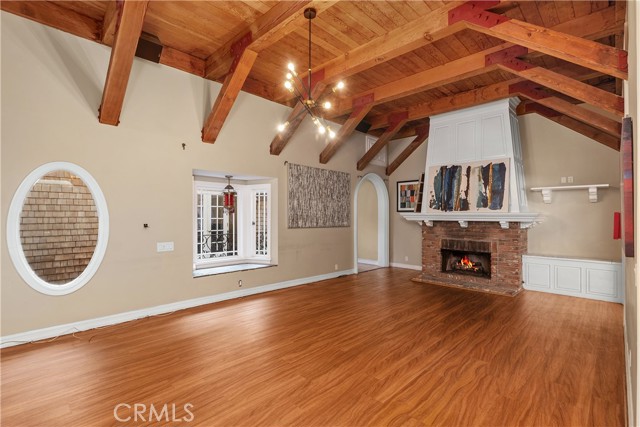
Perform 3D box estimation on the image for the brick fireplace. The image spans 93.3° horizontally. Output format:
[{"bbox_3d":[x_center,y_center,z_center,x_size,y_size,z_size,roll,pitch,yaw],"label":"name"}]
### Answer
[{"bbox_3d":[2.919,0.761,5.962,1.825,1.208,1.182,0,-1,45],"label":"brick fireplace"}]

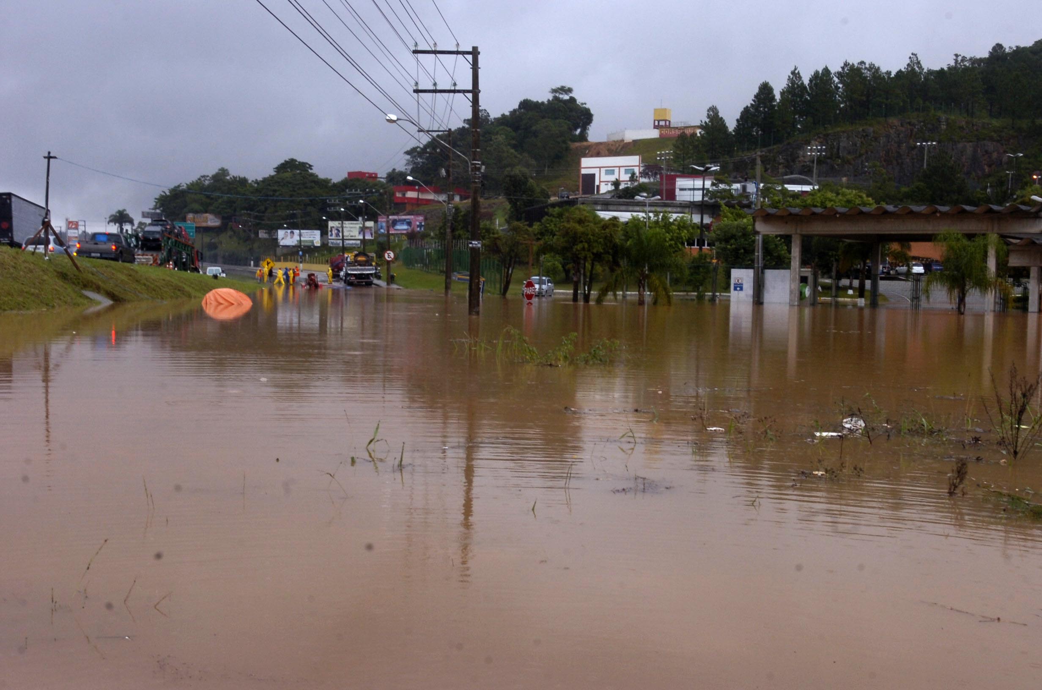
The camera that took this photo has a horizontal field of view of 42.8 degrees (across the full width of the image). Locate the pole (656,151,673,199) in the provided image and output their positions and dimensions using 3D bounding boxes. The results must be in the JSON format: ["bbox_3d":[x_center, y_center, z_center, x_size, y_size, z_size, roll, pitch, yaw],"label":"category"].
[{"bbox_3d":[21.614,-24.798,200.041,2.800,9.000,0.800,4,4,41],"label":"pole"}]

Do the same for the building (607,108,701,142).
[{"bbox_3d":[40.574,-66.963,405.000,27.000,10.000,13.000,3,4,24],"label":"building"}]

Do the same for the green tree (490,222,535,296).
[{"bbox_3d":[-0.542,-5.718,88.500,3.100,5.100,3.000,1,3,0],"label":"green tree"}]

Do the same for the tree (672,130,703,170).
[{"bbox_3d":[35.530,-41.050,285.020,6.600,9.300,6.300,1,3,0],"label":"tree"}]

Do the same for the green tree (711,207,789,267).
[{"bbox_3d":[16.386,-6.836,95.000,5.600,6.300,5.400,1,3,0],"label":"green tree"}]

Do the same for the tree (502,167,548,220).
[{"bbox_3d":[0.501,-18.392,165.013,5.800,7.000,5.500,1,3,0],"label":"tree"}]

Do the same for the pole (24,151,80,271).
[{"bbox_3d":[-17.118,-4.886,48.500,2.050,4.400,1.800,1,3,-11],"label":"pole"}]

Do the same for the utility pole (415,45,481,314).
[{"bbox_3d":[-2.306,-4.909,41.513,2.100,8.800,0.400,1,3,-6],"label":"utility pole"}]

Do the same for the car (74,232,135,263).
[{"bbox_3d":[-20.100,-4.570,64.400,1.790,1.730,5.150,2,1,-7],"label":"car"}]

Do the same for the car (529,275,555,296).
[{"bbox_3d":[1.210,-3.870,90.500,1.680,1.500,4.100,2,3,7],"label":"car"}]

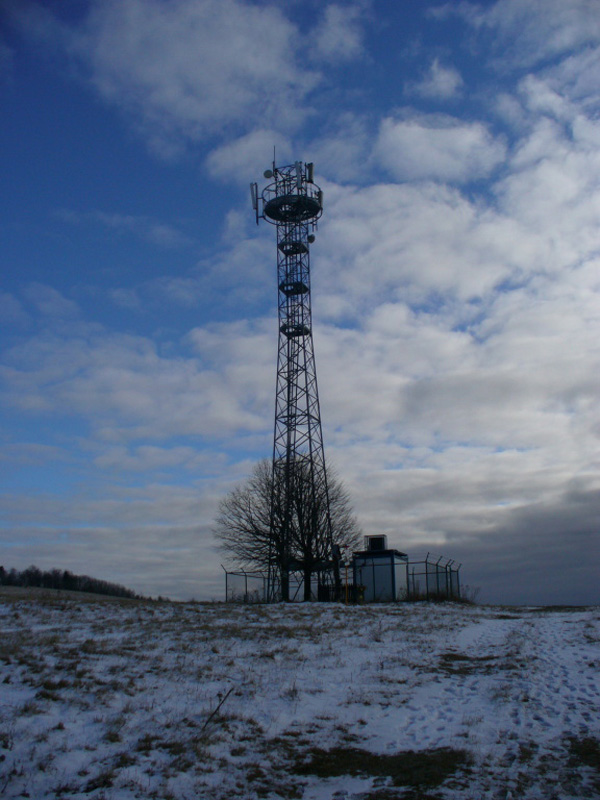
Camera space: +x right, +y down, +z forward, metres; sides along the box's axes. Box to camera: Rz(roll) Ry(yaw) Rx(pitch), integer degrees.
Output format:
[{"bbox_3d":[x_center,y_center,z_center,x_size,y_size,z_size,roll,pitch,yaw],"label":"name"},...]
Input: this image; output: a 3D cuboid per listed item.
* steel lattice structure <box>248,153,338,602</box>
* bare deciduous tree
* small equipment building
[{"bbox_3d":[-0.394,-1.934,54.269,4.700,29.300,4.500,-6,-15,18],"label":"steel lattice structure"},{"bbox_3d":[-0.629,6.665,44.261,7.500,7.450,6.800,-1,-15,0],"label":"bare deciduous tree"},{"bbox_3d":[4.481,9.426,47.718,2.300,3.650,3.200,-6,-15,18],"label":"small equipment building"}]

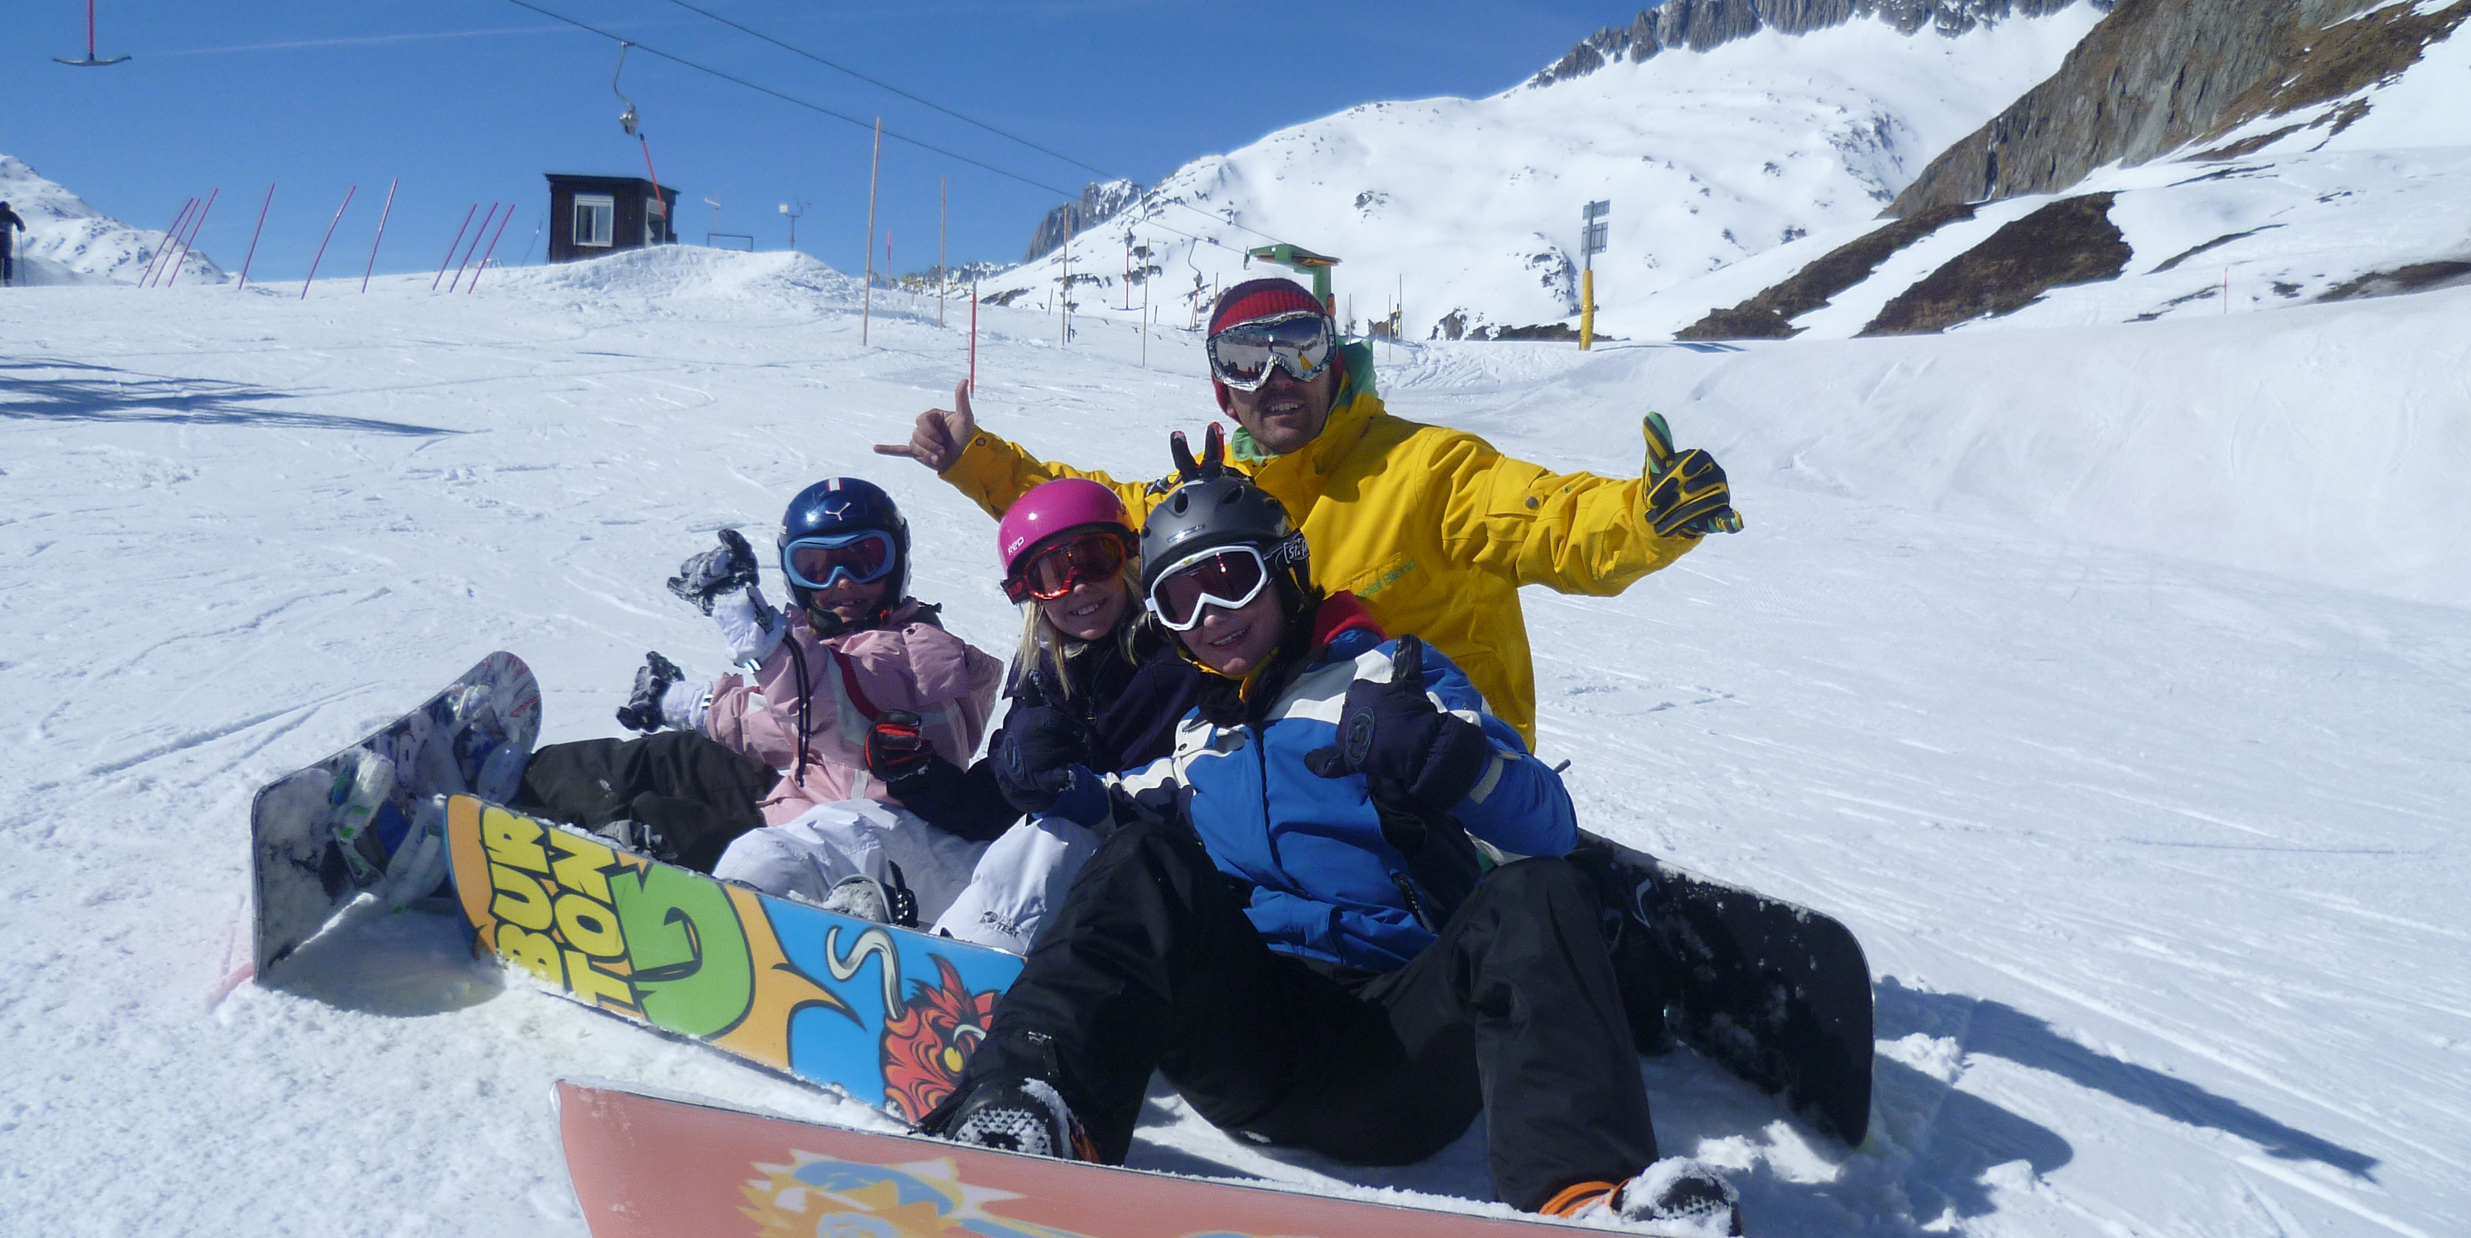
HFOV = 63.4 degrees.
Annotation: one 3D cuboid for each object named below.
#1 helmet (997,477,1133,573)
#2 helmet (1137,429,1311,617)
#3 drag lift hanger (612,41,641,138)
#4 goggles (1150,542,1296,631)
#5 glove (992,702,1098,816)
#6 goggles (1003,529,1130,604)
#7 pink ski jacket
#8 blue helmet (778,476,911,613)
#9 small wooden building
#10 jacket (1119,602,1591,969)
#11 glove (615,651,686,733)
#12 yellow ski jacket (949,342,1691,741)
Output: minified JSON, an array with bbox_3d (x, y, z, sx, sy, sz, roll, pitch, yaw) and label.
[{"bbox_3d":[-0.252,-0.135,2.950,0.210,0.180,0.250,-18,11,-7],"label":"helmet"},{"bbox_3d":[-0.007,-0.095,2.480,0.215,0.210,0.260,-19,0,25],"label":"helmet"},{"bbox_3d":[-11.903,-10.321,39.000,0.550,1.900,0.400,1,4,-3],"label":"drag lift hanger"},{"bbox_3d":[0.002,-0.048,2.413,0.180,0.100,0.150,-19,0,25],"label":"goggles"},{"bbox_3d":[-0.225,0.152,2.360,0.130,0.170,0.140,3,4,25],"label":"glove"},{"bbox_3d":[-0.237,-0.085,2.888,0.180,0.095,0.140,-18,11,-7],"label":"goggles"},{"bbox_3d":[-0.590,0.144,3.080,0.450,0.380,0.340,4,5,30],"label":"pink ski jacket"},{"bbox_3d":[-0.608,-0.118,3.100,0.210,0.215,0.255,-4,4,-4],"label":"blue helmet"},{"bbox_3d":[-15.622,-9.972,50.000,2.500,2.350,2.400,2,4,8],"label":"small wooden building"},{"bbox_3d":[0.118,0.202,2.420,0.560,0.460,0.400,3,4,22],"label":"jacket"},{"bbox_3d":[-0.900,0.112,3.080,0.110,0.140,0.120,4,5,35],"label":"glove"},{"bbox_3d":[0.127,-0.049,2.880,1.080,0.700,0.480,3,4,17],"label":"yellow ski jacket"}]

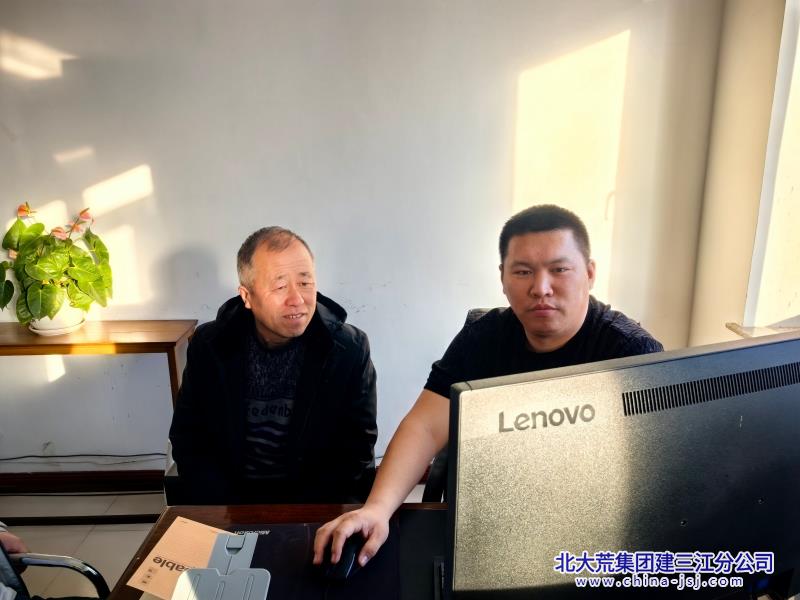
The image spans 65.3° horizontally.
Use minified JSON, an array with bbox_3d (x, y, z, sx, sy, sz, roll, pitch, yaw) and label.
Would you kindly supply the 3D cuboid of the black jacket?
[{"bbox_3d":[-0.290,0.313,1.495,0.500,0.670,0.420,-5,13,-17],"label":"black jacket"}]

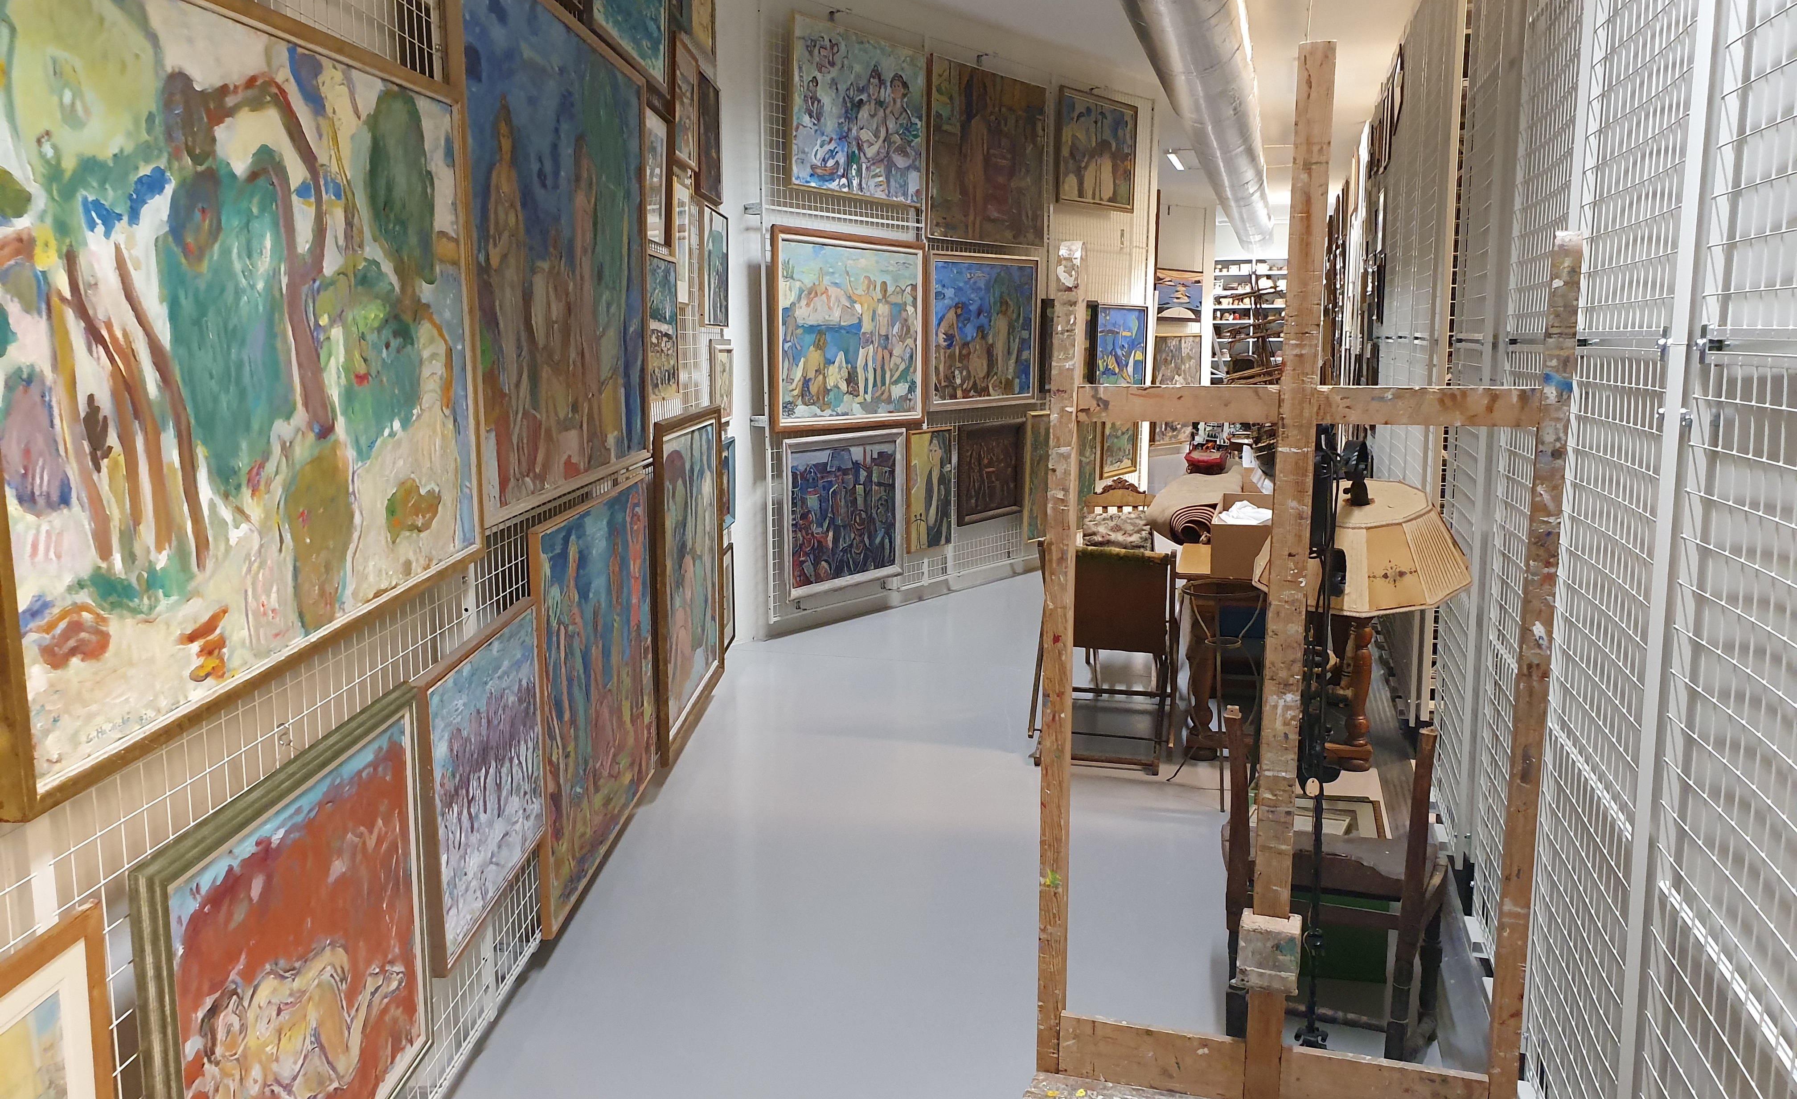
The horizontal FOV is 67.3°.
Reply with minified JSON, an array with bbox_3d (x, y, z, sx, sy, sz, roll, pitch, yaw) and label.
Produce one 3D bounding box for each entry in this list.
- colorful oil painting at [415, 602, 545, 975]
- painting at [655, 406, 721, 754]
[{"bbox_3d":[-0.896,0.480,2.941,0.037,0.574,0.740,0,9,0],"label":"colorful oil painting"},{"bbox_3d":[-0.853,0.072,5.634,0.040,1.250,1.447,0,9,1],"label":"painting"}]

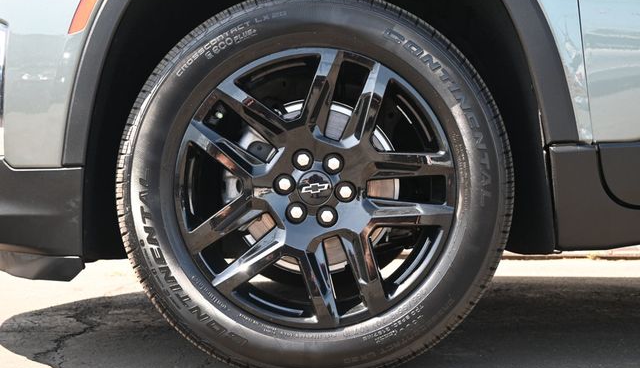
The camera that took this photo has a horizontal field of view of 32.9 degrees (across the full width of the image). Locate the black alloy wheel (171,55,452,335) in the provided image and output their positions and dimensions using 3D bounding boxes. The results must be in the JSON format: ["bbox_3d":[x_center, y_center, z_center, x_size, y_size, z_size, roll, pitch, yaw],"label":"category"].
[{"bbox_3d":[-0.009,0.009,2.180,0.543,0.543,0.215,0,0,0],"label":"black alloy wheel"}]

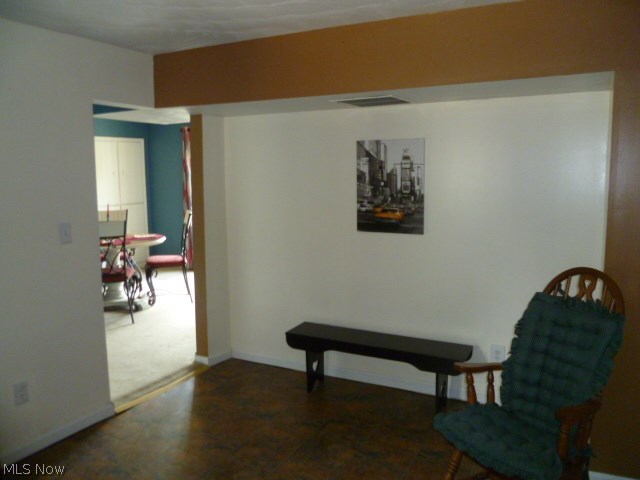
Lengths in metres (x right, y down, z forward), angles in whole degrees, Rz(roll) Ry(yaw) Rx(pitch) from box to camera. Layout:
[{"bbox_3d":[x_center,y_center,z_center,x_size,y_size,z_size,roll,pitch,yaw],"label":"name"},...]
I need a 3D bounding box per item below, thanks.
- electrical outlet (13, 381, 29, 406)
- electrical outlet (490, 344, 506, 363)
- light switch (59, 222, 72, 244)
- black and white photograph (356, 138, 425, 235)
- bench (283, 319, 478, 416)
[{"bbox_3d":[-1.605,0.830,2.793,0.010,0.116,0.074,3,8,27],"label":"electrical outlet"},{"bbox_3d":[1.169,0.751,3.403,0.074,0.116,0.010,3,8,27],"label":"electrical outlet"},{"bbox_3d":[-1.459,-0.037,2.980,0.010,0.116,0.074,3,8,27],"label":"light switch"},{"bbox_3d":[0.484,-0.370,3.610,0.493,0.649,0.025,3,8,27],"label":"black and white photograph"},{"bbox_3d":[0.378,0.894,3.560,1.247,0.425,0.331,3,8,27],"label":"bench"}]

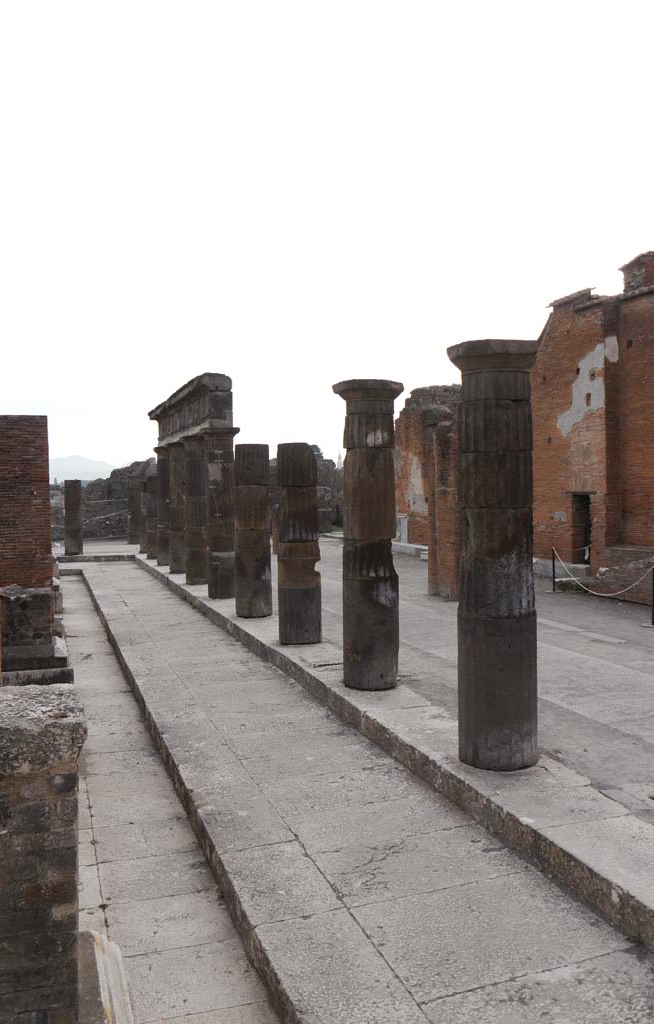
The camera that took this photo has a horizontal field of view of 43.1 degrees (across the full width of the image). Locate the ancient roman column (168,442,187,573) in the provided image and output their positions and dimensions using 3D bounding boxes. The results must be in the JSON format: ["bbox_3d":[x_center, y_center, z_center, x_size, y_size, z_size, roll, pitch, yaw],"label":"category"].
[{"bbox_3d":[-4.114,-0.099,23.527,0.843,3.664,0.843,-1,2,-19],"label":"ancient roman column"}]

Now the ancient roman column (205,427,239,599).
[{"bbox_3d":[-2.276,0.046,18.240,0.853,3.679,0.853,-1,2,-19],"label":"ancient roman column"}]

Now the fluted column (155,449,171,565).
[{"bbox_3d":[-5.004,-0.174,26.173,0.833,3.659,0.833,-1,2,-19],"label":"fluted column"}]

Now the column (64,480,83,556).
[{"bbox_3d":[-9.028,0.221,29.564,0.647,2.685,0.647,-1,2,-19],"label":"column"}]

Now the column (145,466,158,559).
[{"bbox_3d":[-5.856,0.154,28.631,0.676,2.862,0.676,-1,2,-19],"label":"column"}]

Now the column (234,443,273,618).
[{"bbox_3d":[-1.373,0.354,15.613,0.686,3.214,0.686,-1,2,-19],"label":"column"}]

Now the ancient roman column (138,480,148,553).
[{"bbox_3d":[-6.720,0.182,31.230,0.676,2.656,0.676,-1,2,-19],"label":"ancient roman column"}]

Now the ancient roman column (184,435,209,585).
[{"bbox_3d":[-3.202,-0.033,20.879,0.843,3.683,0.843,-1,2,-19],"label":"ancient roman column"}]

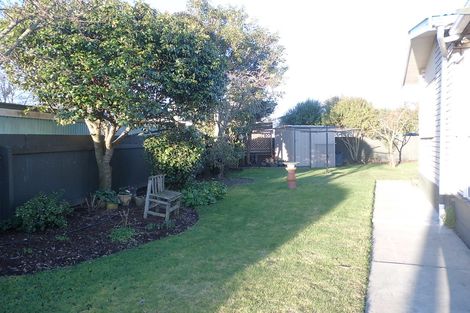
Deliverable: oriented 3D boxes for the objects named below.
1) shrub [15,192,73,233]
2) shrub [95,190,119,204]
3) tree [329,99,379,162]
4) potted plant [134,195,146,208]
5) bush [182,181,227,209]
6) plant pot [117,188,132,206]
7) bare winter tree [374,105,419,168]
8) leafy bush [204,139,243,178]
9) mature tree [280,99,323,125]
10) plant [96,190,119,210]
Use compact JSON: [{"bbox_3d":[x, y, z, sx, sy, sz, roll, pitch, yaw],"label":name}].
[{"bbox_3d":[-3.585,0.941,6.332,1.080,0.660,0.900,-2,4,-29],"label":"shrub"},{"bbox_3d":[-2.974,0.896,7.834,0.540,0.340,0.500,-1,3,-21],"label":"shrub"},{"bbox_3d":[7.326,-1.620,20.888,3.300,4.100,3.000,1,3,19],"label":"tree"},{"bbox_3d":[-2.219,1.007,8.041,0.330,0.330,0.330,-1,3,-15],"label":"potted plant"},{"bbox_3d":[-0.774,0.886,8.586,1.100,0.500,1.200,-1,3,-5],"label":"bush"},{"bbox_3d":[-2.720,1.010,8.350,0.360,0.430,0.360,-1,3,0],"label":"plant pot"},{"bbox_3d":[8.561,-1.012,17.913,2.450,3.200,2.300,1,3,25],"label":"bare winter tree"},{"bbox_3d":[-0.443,-0.020,14.154,1.650,1.700,1.600,0,3,-2],"label":"leafy bush"},{"bbox_3d":[4.695,-1.873,23.883,3.200,4.300,3.000,0,3,11],"label":"mature tree"},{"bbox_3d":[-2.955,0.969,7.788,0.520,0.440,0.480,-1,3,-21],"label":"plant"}]

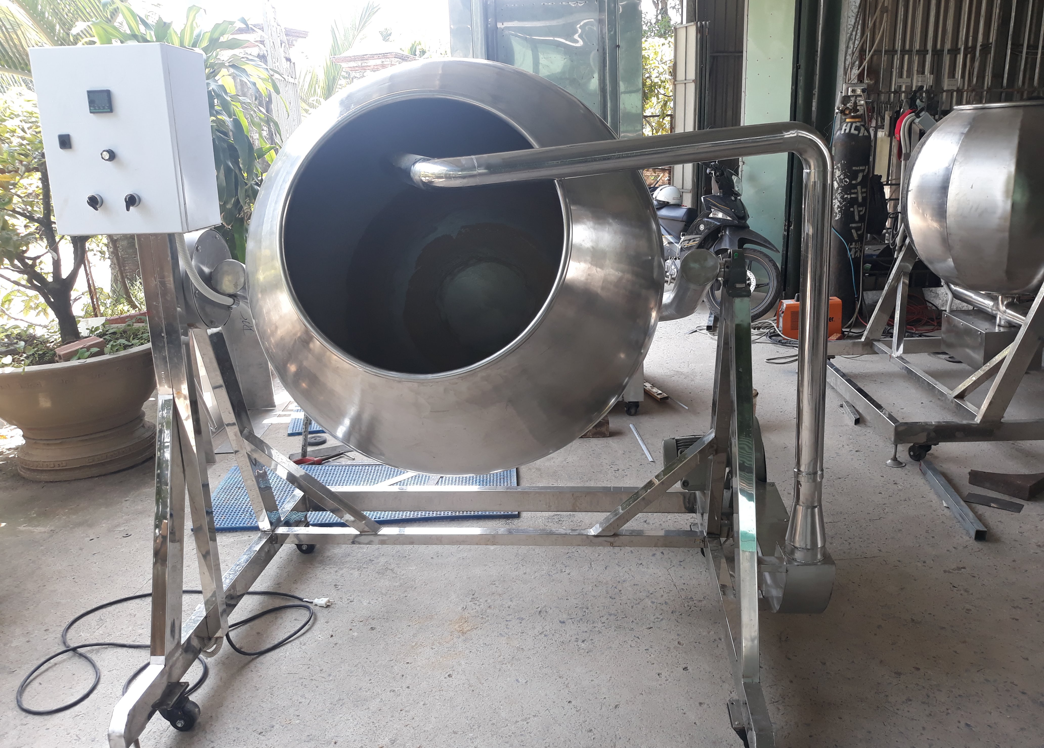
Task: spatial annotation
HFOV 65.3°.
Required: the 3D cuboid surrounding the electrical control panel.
[{"bbox_3d":[-0.912,-0.540,1.902,0.300,0.400,0.200,0,15,6],"label":"electrical control panel"}]

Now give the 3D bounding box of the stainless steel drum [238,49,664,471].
[{"bbox_3d":[-0.169,-0.267,2.200,1.080,1.080,0.880,-1,-5,7],"label":"stainless steel drum"}]

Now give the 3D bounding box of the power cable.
[{"bbox_3d":[-1.022,0.793,2.420,0.754,0.030,0.576,-2,16,0],"label":"power cable"}]

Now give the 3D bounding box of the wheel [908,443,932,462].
[{"bbox_3d":[1.667,0.327,3.400,0.062,0.086,0.088,-3,16,-4],"label":"wheel"}]

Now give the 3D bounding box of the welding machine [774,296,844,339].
[{"bbox_3d":[1.919,-0.392,5.467,0.410,0.260,0.160,-4,16,-7],"label":"welding machine"}]

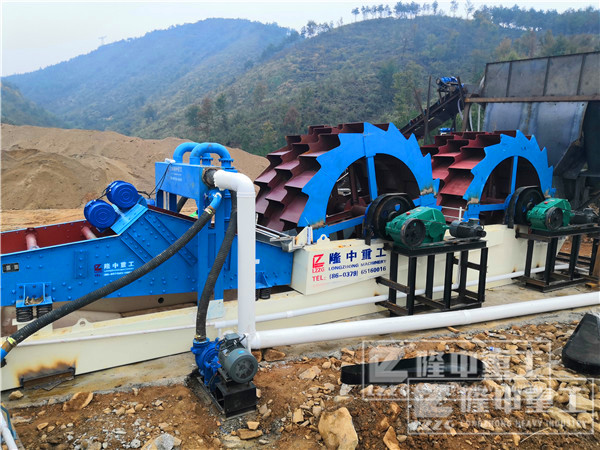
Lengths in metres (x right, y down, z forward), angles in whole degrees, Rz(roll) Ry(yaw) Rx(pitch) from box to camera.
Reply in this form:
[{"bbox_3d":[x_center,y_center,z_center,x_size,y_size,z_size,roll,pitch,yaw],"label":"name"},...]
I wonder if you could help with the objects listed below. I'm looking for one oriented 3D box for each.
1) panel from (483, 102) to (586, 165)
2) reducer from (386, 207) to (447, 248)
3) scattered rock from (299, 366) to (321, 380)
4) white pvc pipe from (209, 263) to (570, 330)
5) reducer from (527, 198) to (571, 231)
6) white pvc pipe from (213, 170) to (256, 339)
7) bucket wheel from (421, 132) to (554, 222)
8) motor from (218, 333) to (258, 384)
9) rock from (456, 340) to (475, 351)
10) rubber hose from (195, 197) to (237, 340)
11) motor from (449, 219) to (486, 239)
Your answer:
[{"bbox_3d":[5.913,-2.231,11.800,2.300,1.650,0.300,4,9,19],"label":"panel"},{"bbox_3d":[1.801,0.049,7.016,0.840,0.540,0.450,-4,10,-31],"label":"reducer"},{"bbox_3d":[0.094,1.534,4.860,0.205,0.095,0.150,-4,9,-31],"label":"scattered rock"},{"bbox_3d":[2.138,0.967,7.260,7.322,0.075,0.075,-4,9,-31],"label":"white pvc pipe"},{"bbox_3d":[4.636,-0.199,8.653,0.840,0.540,0.450,-4,10,-31],"label":"reducer"},{"bbox_3d":[-0.712,0.406,5.285,0.452,1.970,0.205,3,8,14],"label":"white pvc pipe"},{"bbox_3d":[3.505,-0.425,9.187,2.740,2.740,1.507,-4,9,-31],"label":"bucket wheel"},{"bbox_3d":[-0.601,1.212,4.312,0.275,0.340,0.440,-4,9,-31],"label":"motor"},{"bbox_3d":[2.100,1.531,5.921,0.220,0.090,0.130,4,9,20],"label":"rock"},{"bbox_3d":[-0.912,0.382,5.135,0.170,1.500,0.800,4,9,17],"label":"rubber hose"},{"bbox_3d":[2.509,0.066,6.961,0.270,0.305,0.490,-4,9,-31],"label":"motor"}]

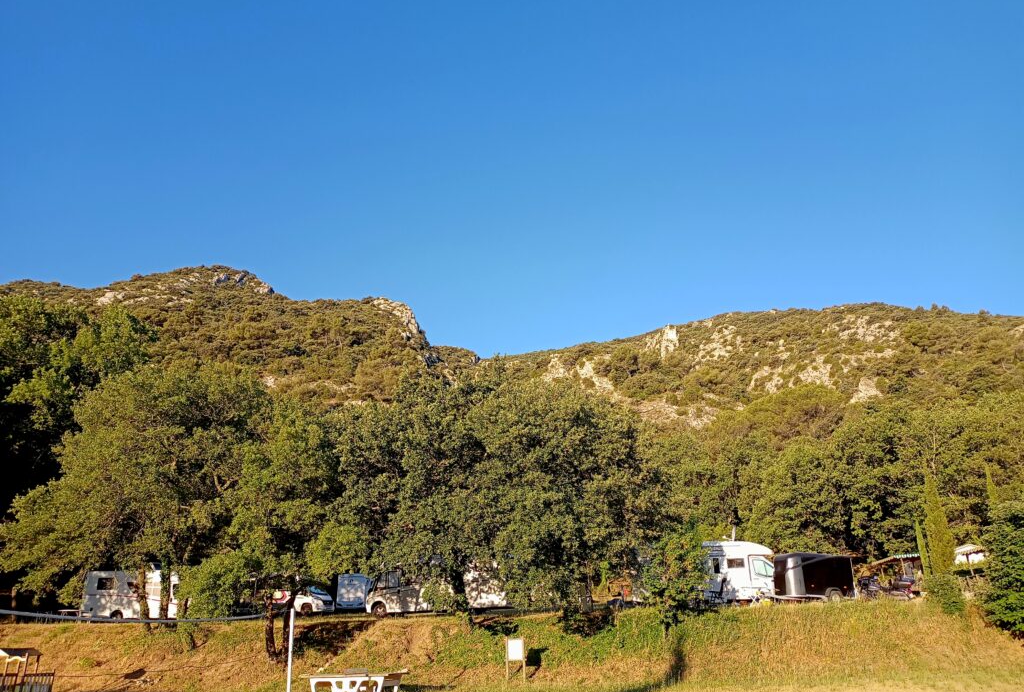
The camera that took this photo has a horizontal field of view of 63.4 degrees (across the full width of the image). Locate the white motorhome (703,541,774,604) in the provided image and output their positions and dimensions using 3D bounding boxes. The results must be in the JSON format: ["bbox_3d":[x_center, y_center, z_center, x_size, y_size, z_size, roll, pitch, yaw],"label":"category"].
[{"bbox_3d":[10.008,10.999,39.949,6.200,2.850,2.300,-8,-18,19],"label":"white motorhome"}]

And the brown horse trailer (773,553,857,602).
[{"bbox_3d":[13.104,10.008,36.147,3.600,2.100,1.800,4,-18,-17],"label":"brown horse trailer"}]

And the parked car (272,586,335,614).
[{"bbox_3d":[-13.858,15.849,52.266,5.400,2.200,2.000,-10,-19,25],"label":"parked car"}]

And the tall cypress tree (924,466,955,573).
[{"bbox_3d":[23.248,10.055,45.353,1.500,6.600,1.500,-2,-17,0],"label":"tall cypress tree"}]

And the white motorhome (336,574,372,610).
[{"bbox_3d":[-11.184,19.311,65.066,2.300,2.850,6.800,-5,-16,13],"label":"white motorhome"}]

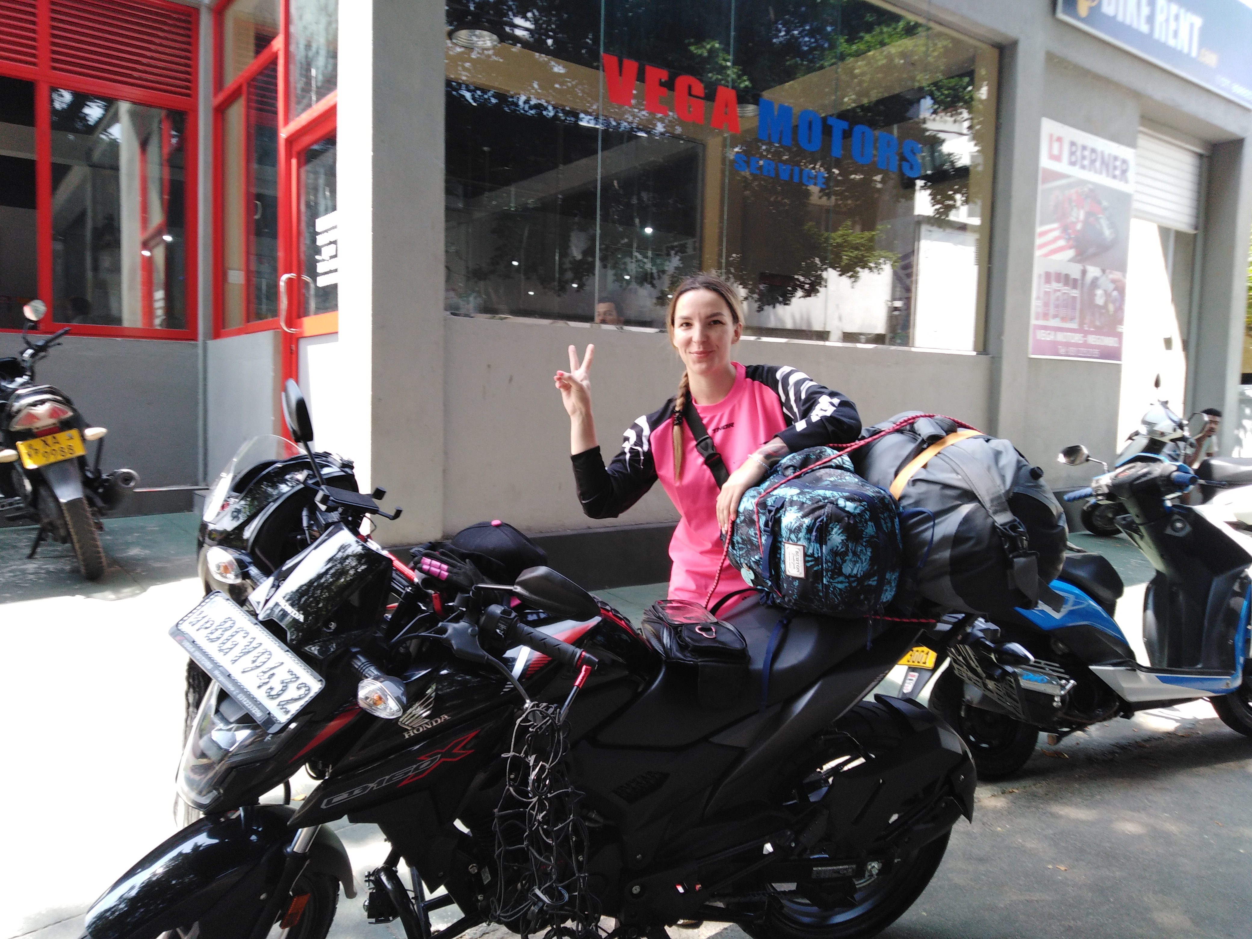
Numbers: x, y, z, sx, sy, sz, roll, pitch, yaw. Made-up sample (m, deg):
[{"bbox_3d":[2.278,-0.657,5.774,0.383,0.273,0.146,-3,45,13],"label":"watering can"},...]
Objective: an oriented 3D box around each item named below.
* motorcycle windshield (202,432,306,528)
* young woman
[{"bbox_3d":[-0.792,0.026,1.930,0.200,0.190,0.240,1,4,-6],"label":"motorcycle windshield"},{"bbox_3d":[0.166,0.345,2.117,0.680,1.580,0.440,2,4,5],"label":"young woman"}]

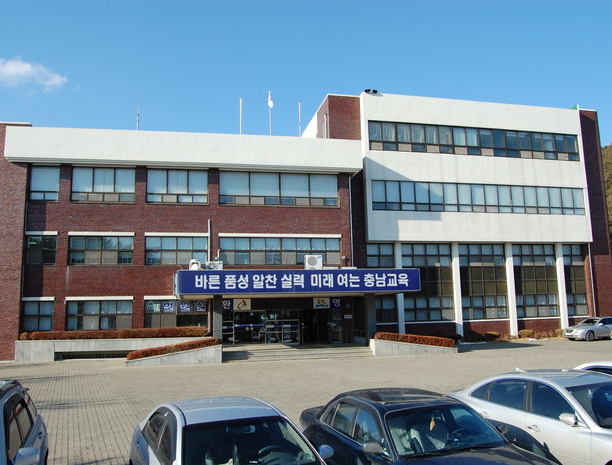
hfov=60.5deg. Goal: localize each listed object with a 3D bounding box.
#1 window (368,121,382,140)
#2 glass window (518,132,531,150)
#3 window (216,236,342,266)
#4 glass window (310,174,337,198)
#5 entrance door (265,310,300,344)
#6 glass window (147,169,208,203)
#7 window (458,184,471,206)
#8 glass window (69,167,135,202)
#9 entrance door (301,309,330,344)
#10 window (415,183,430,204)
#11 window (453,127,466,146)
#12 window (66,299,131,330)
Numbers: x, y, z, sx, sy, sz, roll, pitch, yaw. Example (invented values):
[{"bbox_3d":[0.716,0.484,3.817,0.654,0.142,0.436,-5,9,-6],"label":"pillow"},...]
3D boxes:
[{"bbox_3d":[4.694,-6.889,35.420,0.894,1.367,0.120,1,-7,-12],"label":"window"},{"bbox_3d":[15.548,-6.473,37.355,1.001,1.379,0.120,0,-8,-12],"label":"glass window"},{"bbox_3d":[-1.459,1.153,31.495,7.357,1.717,0.120,0,-8,-12],"label":"window"},{"bbox_3d":[1.161,-3.017,34.204,1.853,1.566,0.100,0,-8,-11],"label":"glass window"},{"bbox_3d":[-1.413,5.756,31.805,2.144,2.096,0.120,1,-9,-12],"label":"entrance door"},{"bbox_3d":[-7.649,-2.798,31.216,3.594,2.205,0.120,1,-7,-12],"label":"glass window"},{"bbox_3d":[10.966,-2.560,36.282,0.868,1.536,0.120,1,-7,-12],"label":"window"},{"bbox_3d":[-11.517,-2.682,29.882,3.444,2.034,0.120,0,-8,-12],"label":"glass window"},{"bbox_3d":[0.547,5.371,29.910,1.754,1.994,0.120,0,-8,-12],"label":"entrance door"},{"bbox_3d":[8.046,-2.726,36.280,1.020,1.539,0.100,1,-9,-12],"label":"window"},{"bbox_3d":[10.764,-6.732,36.772,0.962,1.409,0.120,1,-7,-12],"label":"window"},{"bbox_3d":[-11.972,4.853,30.477,3.632,1.724,0.120,0,-8,-11],"label":"window"}]

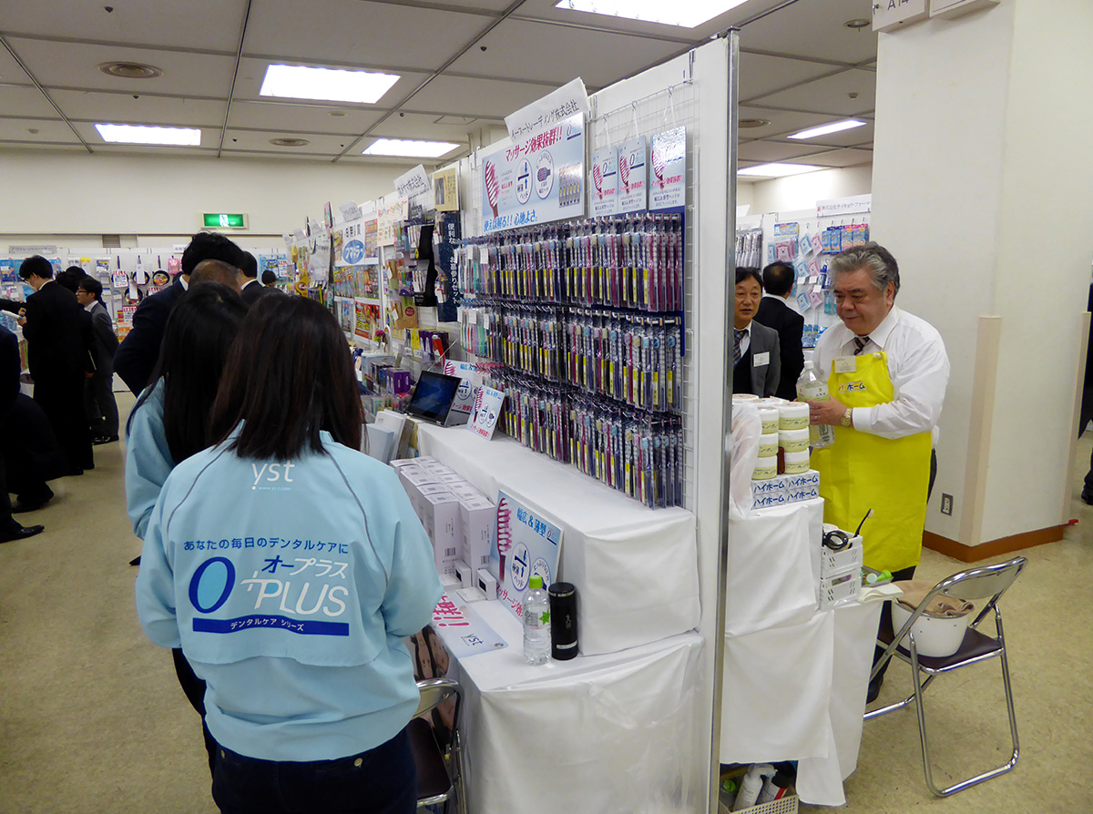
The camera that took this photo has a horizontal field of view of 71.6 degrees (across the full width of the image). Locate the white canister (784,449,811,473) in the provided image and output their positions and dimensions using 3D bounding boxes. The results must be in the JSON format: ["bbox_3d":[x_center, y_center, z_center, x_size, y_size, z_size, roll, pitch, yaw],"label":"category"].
[{"bbox_3d":[0.666,0.142,2.046,0.078,0.060,0.078,-6,11,-24],"label":"white canister"}]

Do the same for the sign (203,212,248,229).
[{"bbox_3d":[-5.248,-3.038,12.386,0.667,0.234,0.100,-6,11,-24],"label":"sign"}]

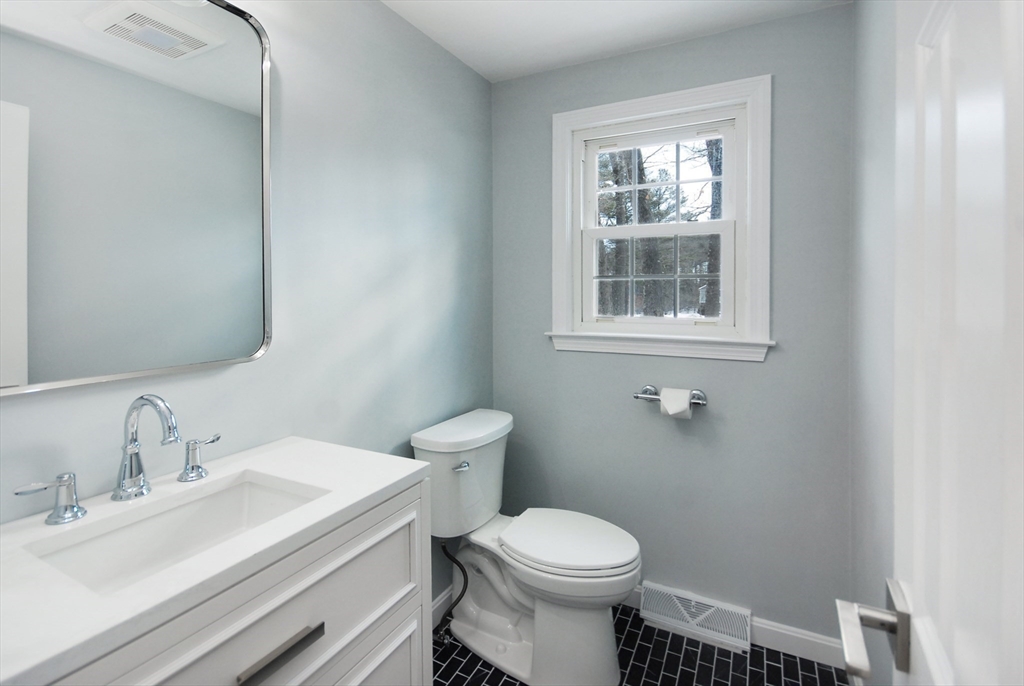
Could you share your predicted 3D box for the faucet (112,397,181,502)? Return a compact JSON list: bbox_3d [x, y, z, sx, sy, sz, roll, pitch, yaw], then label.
[{"bbox_3d":[-0.686,0.197,0.803,0.179,0.196,0.065,2,4,27],"label":"faucet"}]

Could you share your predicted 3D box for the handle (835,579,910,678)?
[{"bbox_3d":[0.394,0.318,0.465,0.061,0.065,0.136,2,4,30],"label":"handle"}]

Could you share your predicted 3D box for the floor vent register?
[{"bbox_3d":[0.716,1.070,1.678,0.409,0.135,0.074,2,4,24],"label":"floor vent register"}]

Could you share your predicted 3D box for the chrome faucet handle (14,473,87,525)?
[{"bbox_3d":[-0.767,0.261,0.714,0.057,0.074,0.093,2,4,28],"label":"chrome faucet handle"}]

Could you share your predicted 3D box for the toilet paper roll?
[{"bbox_3d":[0.644,0.238,1.679,0.110,0.106,0.106,2,4,24],"label":"toilet paper roll"}]

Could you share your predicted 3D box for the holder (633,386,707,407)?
[{"bbox_3d":[0.634,0.219,1.710,0.277,0.068,0.085,2,4,24],"label":"holder"}]

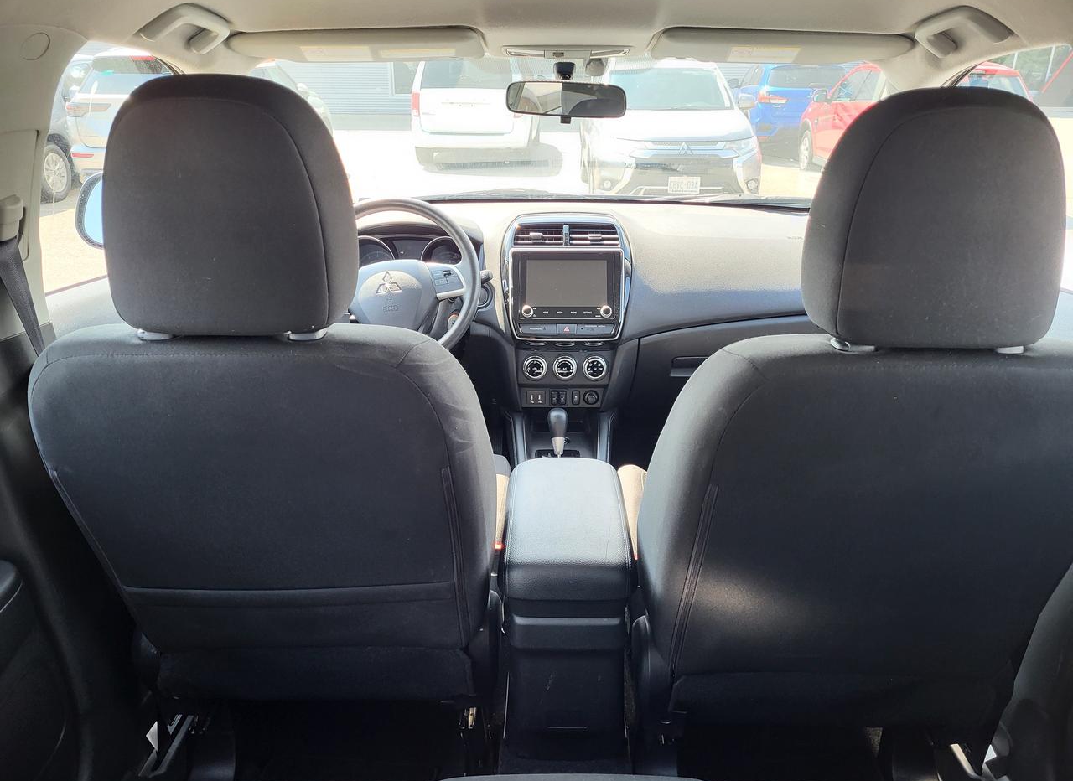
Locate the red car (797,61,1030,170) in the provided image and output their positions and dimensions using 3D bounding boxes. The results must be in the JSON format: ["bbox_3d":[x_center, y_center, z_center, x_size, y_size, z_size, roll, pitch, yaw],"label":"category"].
[{"bbox_3d":[5.197,-3.865,11.651,1.800,1.630,4.330,-1,21,-2],"label":"red car"}]

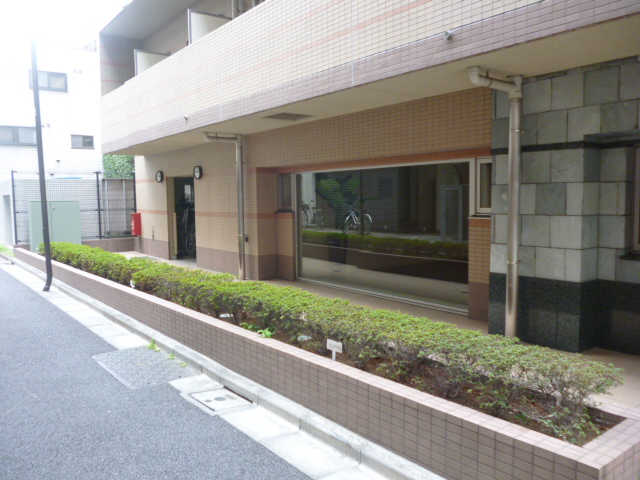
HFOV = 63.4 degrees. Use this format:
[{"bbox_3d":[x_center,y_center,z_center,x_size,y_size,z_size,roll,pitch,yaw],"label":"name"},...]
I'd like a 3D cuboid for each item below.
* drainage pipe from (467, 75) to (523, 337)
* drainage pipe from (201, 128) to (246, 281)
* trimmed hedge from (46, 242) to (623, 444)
[{"bbox_3d":[1.667,-0.261,4.893,0.760,2.595,0.120,-5,6,-38],"label":"drainage pipe"},{"bbox_3d":[-1.683,-0.555,9.143,0.770,2.595,0.125,-5,6,-38],"label":"drainage pipe"},{"bbox_3d":[-2.169,0.516,6.885,0.560,0.380,11.300,-5,6,-39],"label":"trimmed hedge"}]

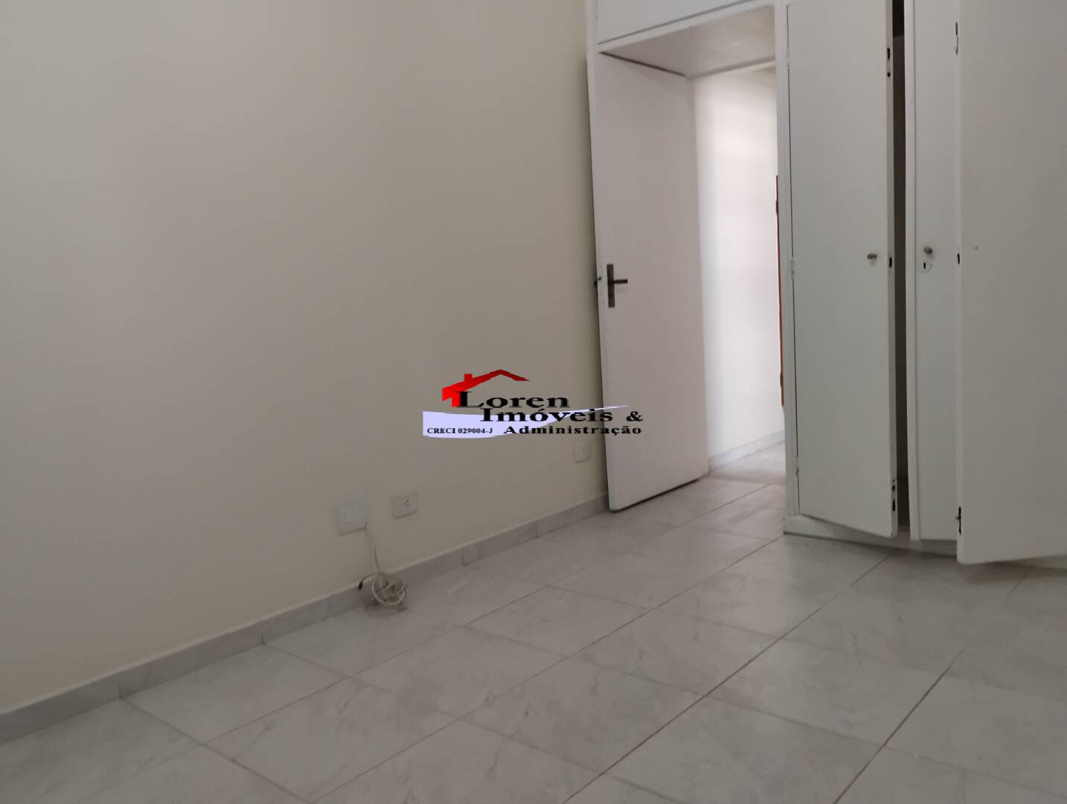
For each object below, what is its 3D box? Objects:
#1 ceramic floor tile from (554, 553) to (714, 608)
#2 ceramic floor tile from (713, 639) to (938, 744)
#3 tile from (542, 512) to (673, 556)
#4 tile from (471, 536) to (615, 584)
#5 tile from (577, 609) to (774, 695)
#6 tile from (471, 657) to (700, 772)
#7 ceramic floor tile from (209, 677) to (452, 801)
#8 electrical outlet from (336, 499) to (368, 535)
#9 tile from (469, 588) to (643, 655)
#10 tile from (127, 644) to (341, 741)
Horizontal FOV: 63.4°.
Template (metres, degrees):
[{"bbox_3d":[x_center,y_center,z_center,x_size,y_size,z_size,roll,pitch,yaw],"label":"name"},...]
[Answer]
[{"bbox_3d":[0.374,0.647,3.135,0.445,0.012,0.445,3,9,40],"label":"ceramic floor tile"},{"bbox_3d":[0.762,0.740,2.253,0.450,0.010,0.450,2,9,41],"label":"ceramic floor tile"},{"bbox_3d":[0.333,0.577,3.811,0.455,0.010,0.450,2,9,41],"label":"tile"},{"bbox_3d":[0.038,0.638,3.477,0.455,0.010,0.450,2,9,41],"label":"tile"},{"bbox_3d":[0.423,0.727,2.549,0.450,0.010,0.450,2,9,41],"label":"tile"},{"bbox_3d":[0.132,0.776,2.179,0.445,0.012,0.445,3,9,40],"label":"tile"},{"bbox_3d":[-0.491,0.818,2.128,0.445,0.012,0.445,3,9,40],"label":"ceramic floor tile"},{"bbox_3d":[-0.641,0.395,3.038,0.012,0.120,0.120,2,9,41],"label":"electrical outlet"},{"bbox_3d":[0.085,0.713,2.845,0.450,0.010,0.450,2,9,41],"label":"tile"},{"bbox_3d":[-0.846,0.822,2.473,0.455,0.010,0.450,2,9,41],"label":"tile"}]

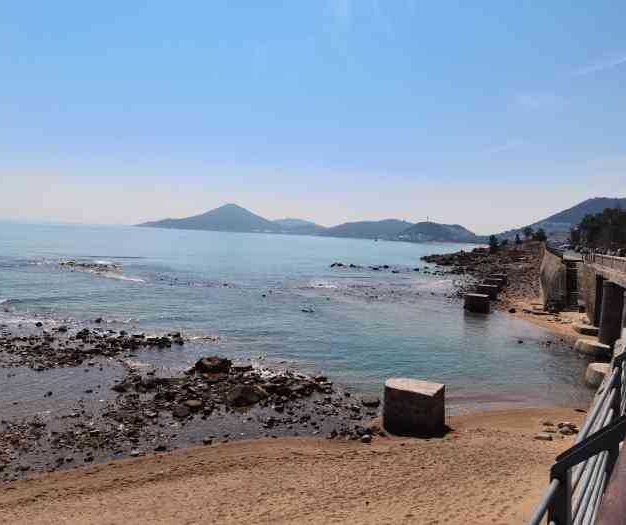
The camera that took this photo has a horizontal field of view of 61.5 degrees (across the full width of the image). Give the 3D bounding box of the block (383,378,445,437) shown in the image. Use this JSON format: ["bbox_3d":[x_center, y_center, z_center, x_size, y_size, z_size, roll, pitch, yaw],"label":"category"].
[{"bbox_3d":[3.848,5.477,19.995,1.850,1.550,1.550,4,4,27],"label":"block"}]

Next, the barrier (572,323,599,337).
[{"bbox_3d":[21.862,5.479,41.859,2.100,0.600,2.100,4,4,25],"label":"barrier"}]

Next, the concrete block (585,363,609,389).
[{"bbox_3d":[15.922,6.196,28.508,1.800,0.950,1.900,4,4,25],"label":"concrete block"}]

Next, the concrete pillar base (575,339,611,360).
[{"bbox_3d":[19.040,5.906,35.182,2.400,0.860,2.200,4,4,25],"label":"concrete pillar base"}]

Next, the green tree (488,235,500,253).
[{"bbox_3d":[49.879,-5.202,144.862,3.100,4.950,3.100,4,4,25],"label":"green tree"}]

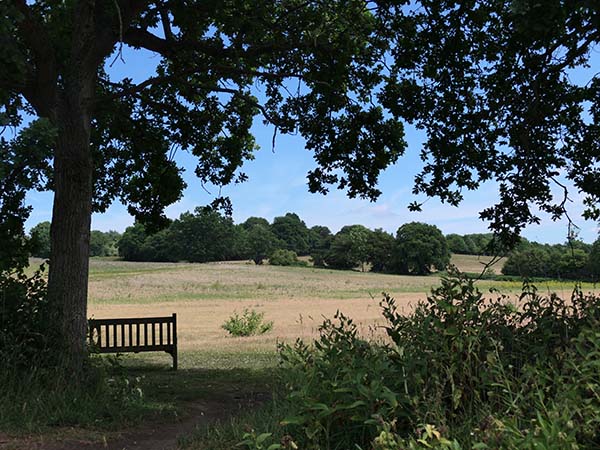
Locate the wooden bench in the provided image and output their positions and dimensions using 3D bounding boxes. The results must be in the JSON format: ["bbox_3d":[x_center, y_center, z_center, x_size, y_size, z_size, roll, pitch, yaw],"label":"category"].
[{"bbox_3d":[-2.853,1.874,12.497,1.750,0.900,0.620,-1,-3,-9],"label":"wooden bench"}]

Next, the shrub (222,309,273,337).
[{"bbox_3d":[-1.238,2.300,18.400,1.170,0.650,1.050,-1,-3,0],"label":"shrub"}]

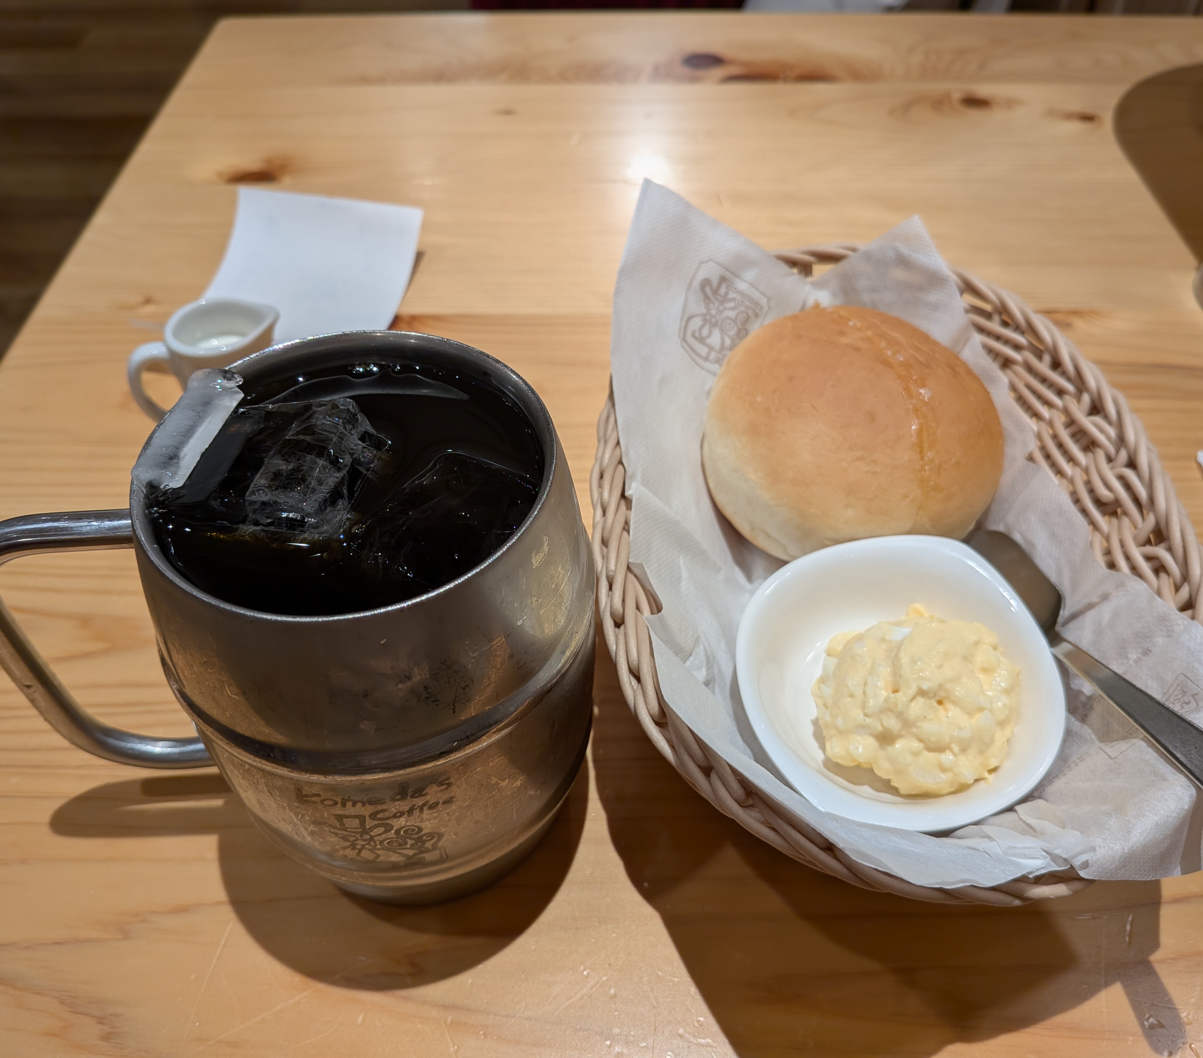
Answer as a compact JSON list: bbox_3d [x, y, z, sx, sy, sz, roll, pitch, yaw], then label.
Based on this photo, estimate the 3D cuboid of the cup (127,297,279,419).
[{"bbox_3d":[-0.140,-0.052,0.356,0.058,0.050,0.036,-10,48,-8],"label":"cup"}]

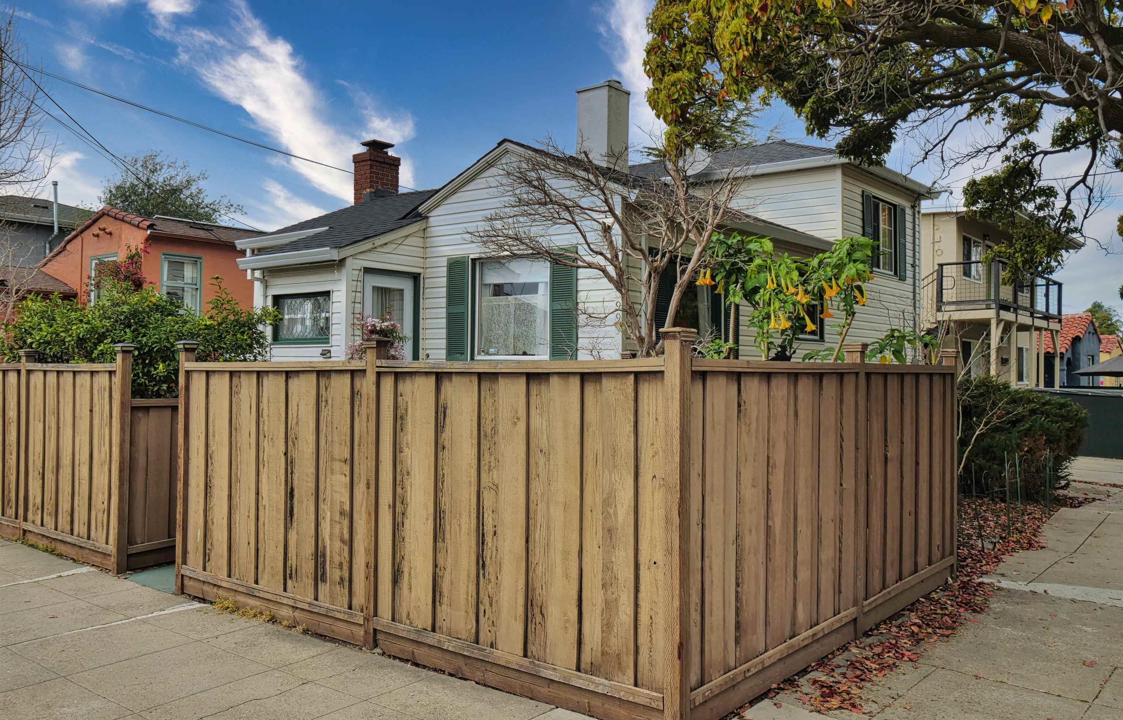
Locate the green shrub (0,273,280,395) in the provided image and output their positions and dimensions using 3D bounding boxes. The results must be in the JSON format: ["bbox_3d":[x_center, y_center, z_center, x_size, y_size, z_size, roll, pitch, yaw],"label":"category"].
[{"bbox_3d":[-4.451,0.435,9.763,2.900,2.600,1.800,0,-1,40],"label":"green shrub"}]

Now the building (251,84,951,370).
[{"bbox_3d":[0.694,-1.347,15.719,7.952,6.274,11.872,0,-1,40],"label":"building"}]

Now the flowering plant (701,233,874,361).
[{"bbox_3d":[1.839,0.346,7.395,1.200,2.670,1.200,0,-1,40],"label":"flowering plant"}]

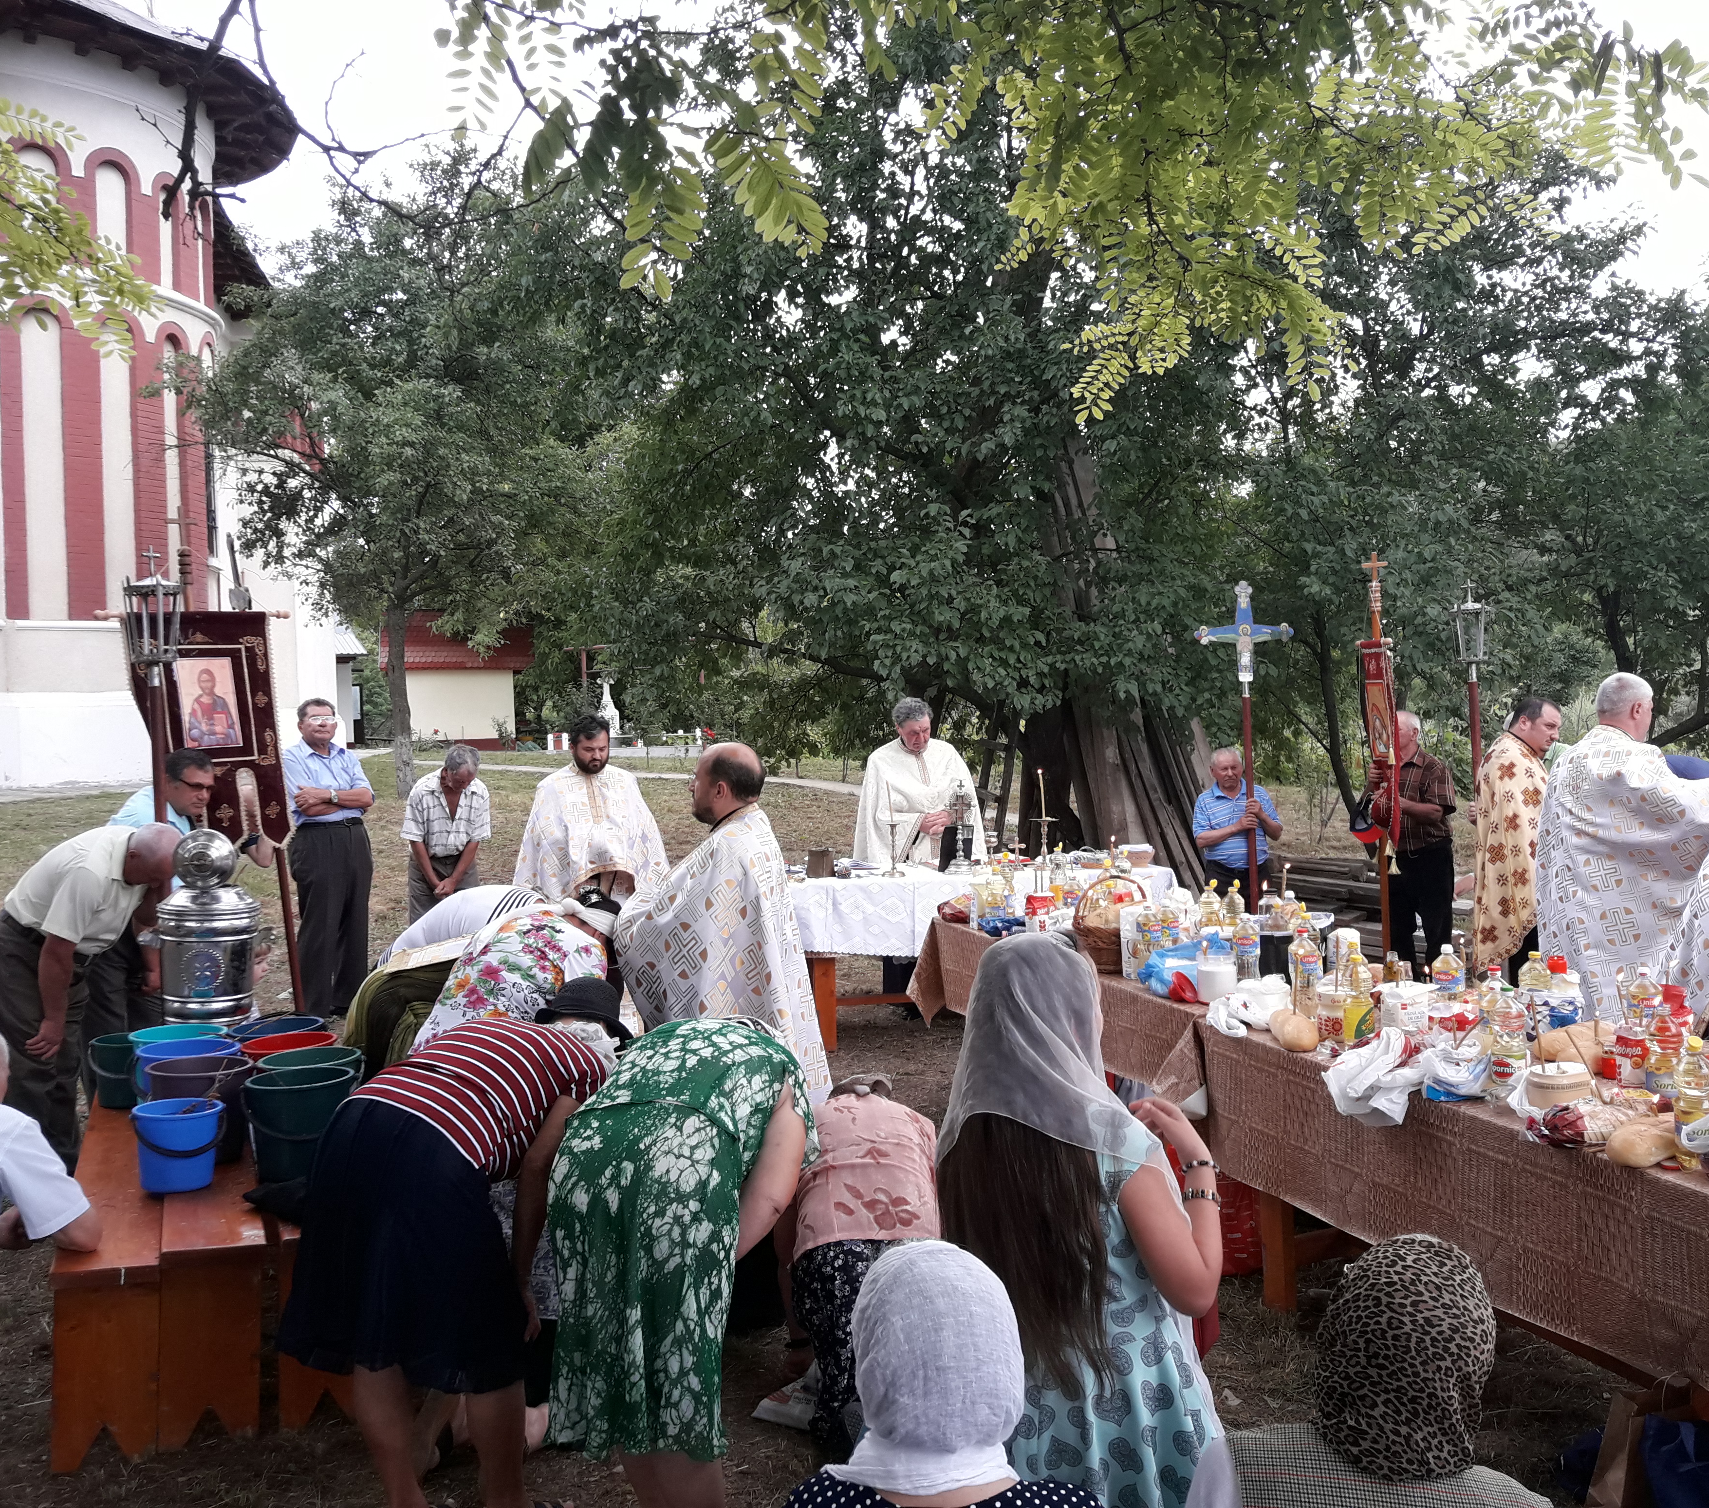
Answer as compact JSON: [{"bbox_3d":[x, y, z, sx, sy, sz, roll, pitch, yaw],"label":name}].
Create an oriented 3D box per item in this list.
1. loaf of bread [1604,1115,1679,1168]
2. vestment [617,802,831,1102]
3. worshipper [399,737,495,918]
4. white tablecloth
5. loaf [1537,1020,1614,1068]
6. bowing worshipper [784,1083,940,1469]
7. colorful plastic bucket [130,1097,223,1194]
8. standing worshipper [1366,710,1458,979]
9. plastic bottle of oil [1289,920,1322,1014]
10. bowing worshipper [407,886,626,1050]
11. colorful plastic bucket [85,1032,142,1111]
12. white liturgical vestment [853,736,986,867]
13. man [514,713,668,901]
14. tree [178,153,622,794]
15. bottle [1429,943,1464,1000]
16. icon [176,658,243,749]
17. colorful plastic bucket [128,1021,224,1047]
[{"bbox_3d":[1.545,0.748,3.165,0.120,0.085,0.245,1,2,45],"label":"loaf of bread"},{"bbox_3d":[-0.425,0.760,5.300,0.660,1.200,0.620,0,2,12],"label":"vestment"},{"bbox_3d":[-2.372,0.708,9.526,0.500,1.500,0.380,0,2,-6],"label":"worshipper"},{"bbox_3d":[0.590,0.790,8.570,2.000,0.390,0.900,-1,2,-10],"label":"white tablecloth"},{"bbox_3d":[1.623,0.640,3.650,0.160,0.090,0.230,0,1,41],"label":"loaf"},{"bbox_3d":[0.030,1.230,4.165,0.460,0.720,0.900,0,2,2],"label":"bowing worshipper"},{"bbox_3d":[-1.786,1.035,4.280,0.230,0.205,0.230,-1,2,-23],"label":"colorful plastic bucket"},{"bbox_3d":[2.686,0.613,7.800,0.400,1.680,0.470,-1,1,-30],"label":"standing worshipper"},{"bbox_3d":[1.248,0.621,4.500,0.083,0.275,0.083,0,2,12],"label":"plastic bottle of oil"},{"bbox_3d":[-1.009,0.980,4.870,0.820,1.150,0.500,-1,2,-37],"label":"bowing worshipper"},{"bbox_3d":[-2.211,0.960,4.940,0.240,0.200,0.235,-1,1,-24],"label":"colorful plastic bucket"},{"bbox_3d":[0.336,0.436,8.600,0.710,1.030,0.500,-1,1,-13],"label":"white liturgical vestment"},{"bbox_3d":[-1.189,0.653,7.350,0.700,1.700,0.500,-1,2,-14],"label":"man"},{"bbox_3d":[-6.990,-4.286,25.000,6.400,9.700,6.200,-1,1,0],"label":"tree"},{"bbox_3d":[1.606,0.654,4.380,0.081,0.275,0.081,0,2,18],"label":"bottle"},{"bbox_3d":[-2.696,-0.213,6.800,0.260,0.370,0.020,0,-12,-24],"label":"icon"},{"bbox_3d":[-1.971,0.937,4.740,0.295,0.245,0.295,-1,1,-24],"label":"colorful plastic bucket"}]

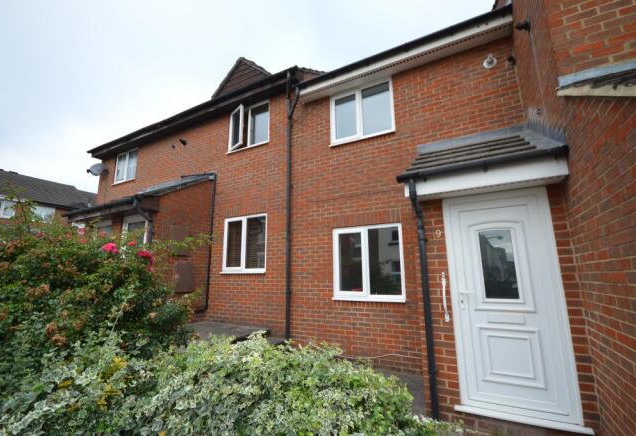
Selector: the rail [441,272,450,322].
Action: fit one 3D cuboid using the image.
[{"bbox_3d":[1.325,0.823,2.848,0.055,0.500,0.080,-6,-13,27],"label":"rail"}]

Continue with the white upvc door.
[{"bbox_3d":[1.805,0.778,2.660,0.950,2.100,0.100,-6,-13,27],"label":"white upvc door"}]

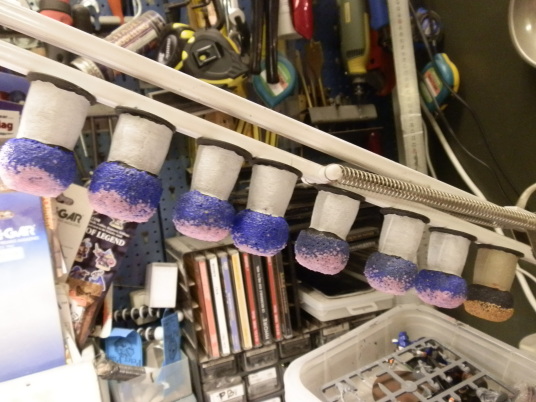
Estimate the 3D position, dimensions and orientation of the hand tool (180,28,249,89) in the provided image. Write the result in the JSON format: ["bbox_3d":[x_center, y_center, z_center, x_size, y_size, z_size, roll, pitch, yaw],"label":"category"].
[{"bbox_3d":[-0.074,-0.195,0.605,0.075,0.079,0.045,-30,4,3],"label":"hand tool"}]

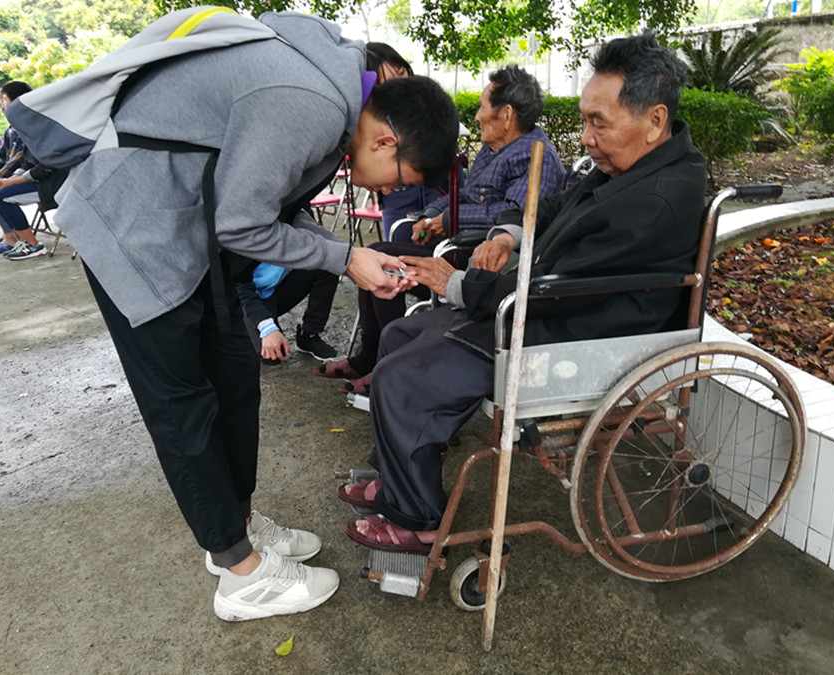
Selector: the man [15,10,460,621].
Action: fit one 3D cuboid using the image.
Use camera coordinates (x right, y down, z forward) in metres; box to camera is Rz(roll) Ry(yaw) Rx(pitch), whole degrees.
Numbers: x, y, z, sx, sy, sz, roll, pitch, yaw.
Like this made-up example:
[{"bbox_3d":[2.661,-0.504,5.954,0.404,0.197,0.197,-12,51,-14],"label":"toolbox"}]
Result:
[{"bbox_3d":[-0.308,-0.015,1.524,0.880,1.320,0.520,-7,19,-10],"label":"man"}]

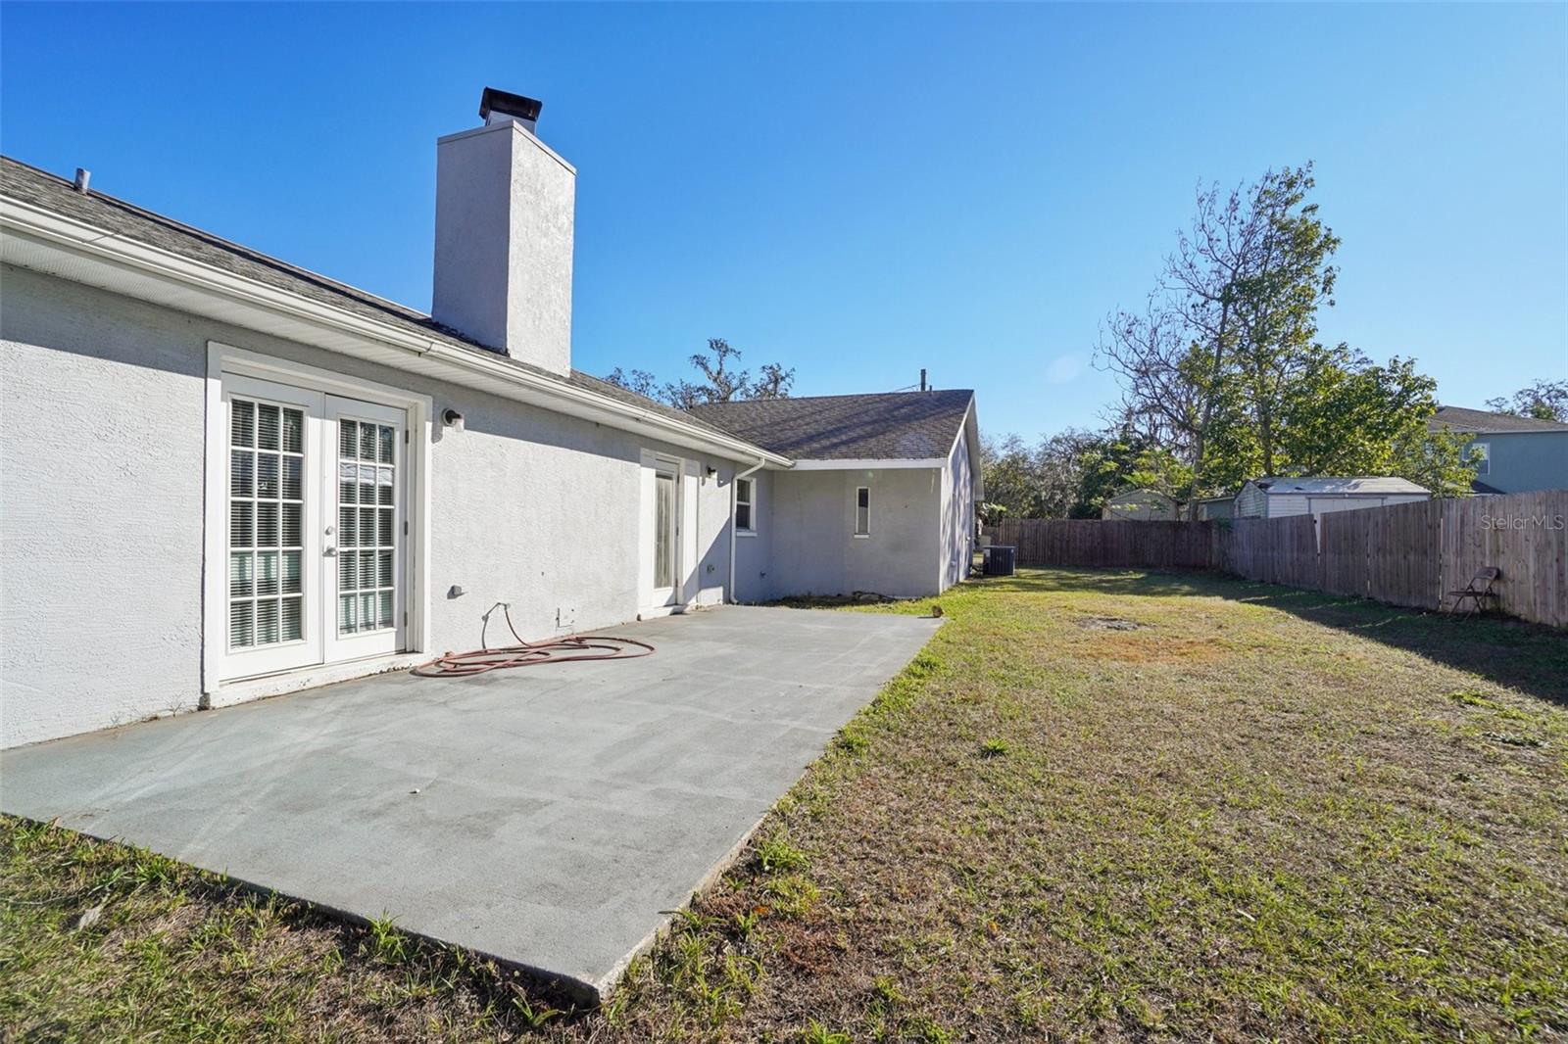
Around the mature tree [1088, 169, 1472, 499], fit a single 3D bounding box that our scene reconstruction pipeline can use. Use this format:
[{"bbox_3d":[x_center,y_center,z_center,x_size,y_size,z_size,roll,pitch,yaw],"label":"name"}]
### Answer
[{"bbox_3d":[18.500,-6.000,25.600,11.300,15.800,9.500,0,-2,36],"label":"mature tree"}]

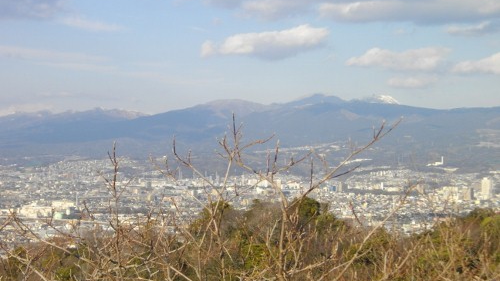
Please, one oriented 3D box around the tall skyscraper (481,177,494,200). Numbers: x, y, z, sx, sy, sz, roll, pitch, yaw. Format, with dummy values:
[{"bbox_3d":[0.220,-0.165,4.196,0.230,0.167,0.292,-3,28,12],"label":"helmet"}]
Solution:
[{"bbox_3d":[939.579,191.081,4400.000,32.000,87.000,30.000,-1,-1,33],"label":"tall skyscraper"}]

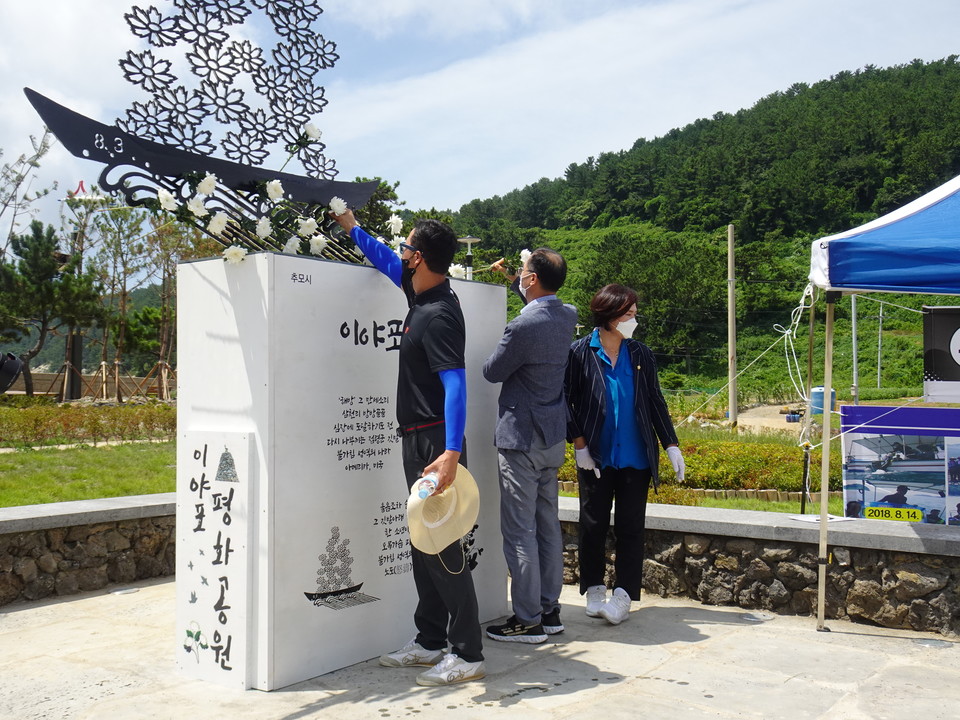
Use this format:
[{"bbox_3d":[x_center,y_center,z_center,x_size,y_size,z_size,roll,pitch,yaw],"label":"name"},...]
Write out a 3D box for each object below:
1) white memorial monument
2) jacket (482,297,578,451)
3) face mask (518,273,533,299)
[{"bbox_3d":[-0.542,0.430,4.293,0.551,1.600,1.546,-2,-2,36],"label":"white memorial monument"},{"bbox_3d":[0.215,0.043,4.390,0.430,0.730,0.500,-2,-3,38],"label":"jacket"},{"bbox_3d":[0.212,-0.339,4.420,0.090,0.120,0.135,-12,-8,35],"label":"face mask"}]

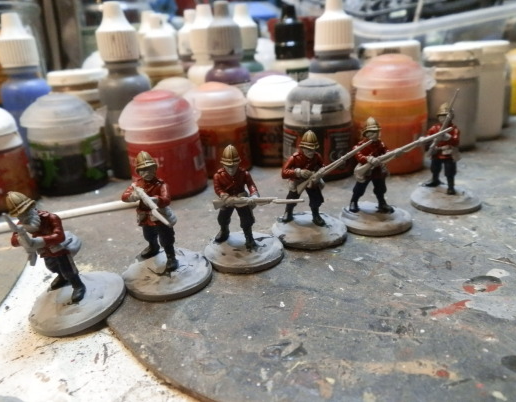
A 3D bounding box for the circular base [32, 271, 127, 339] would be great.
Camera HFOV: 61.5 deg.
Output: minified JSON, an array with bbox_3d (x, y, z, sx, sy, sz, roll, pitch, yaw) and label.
[{"bbox_3d":[-0.049,0.027,0.118,0.025,0.003,0.025,-7,25,3],"label":"circular base"}]

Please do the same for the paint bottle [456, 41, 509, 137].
[{"bbox_3d":[0.124,-0.062,0.245,0.028,0.050,0.028,-5,21,0],"label":"paint bottle"}]

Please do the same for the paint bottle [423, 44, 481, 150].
[{"bbox_3d":[0.101,-0.054,0.228,0.029,0.050,0.029,6,24,23],"label":"paint bottle"}]

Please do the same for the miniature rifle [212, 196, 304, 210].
[{"bbox_3d":[0.000,0.001,0.129,0.029,0.003,0.002,-2,21,21],"label":"miniature rifle"}]

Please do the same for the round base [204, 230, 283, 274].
[{"bbox_3d":[-0.004,0.015,0.135,0.025,0.003,0.025,-4,21,2],"label":"round base"}]

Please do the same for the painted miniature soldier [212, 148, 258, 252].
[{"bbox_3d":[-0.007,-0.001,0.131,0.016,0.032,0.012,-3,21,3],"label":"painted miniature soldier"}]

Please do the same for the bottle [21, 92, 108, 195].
[{"bbox_3d":[-0.092,-0.029,0.211,0.035,0.046,0.035,-5,21,0],"label":"bottle"}]

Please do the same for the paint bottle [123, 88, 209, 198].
[{"bbox_3d":[-0.041,-0.025,0.188,0.034,0.042,0.036,-2,22,1],"label":"paint bottle"}]

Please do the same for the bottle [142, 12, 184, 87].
[{"bbox_3d":[-0.054,-0.067,0.250,0.025,0.074,0.025,-7,22,-10],"label":"bottle"}]

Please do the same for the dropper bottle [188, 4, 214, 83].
[{"bbox_3d":[-0.028,-0.074,0.260,0.025,0.080,0.025,-5,22,-5],"label":"dropper bottle"}]

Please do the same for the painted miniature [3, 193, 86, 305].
[{"bbox_3d":[-0.054,0.011,0.111,0.016,0.031,0.017,9,31,34],"label":"painted miniature"}]

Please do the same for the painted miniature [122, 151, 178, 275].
[{"bbox_3d":[-0.030,0.003,0.123,0.016,0.034,0.013,2,22,18],"label":"painted miniature"}]

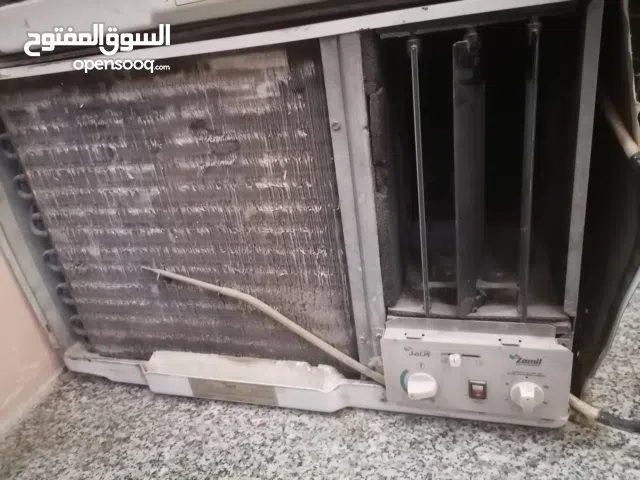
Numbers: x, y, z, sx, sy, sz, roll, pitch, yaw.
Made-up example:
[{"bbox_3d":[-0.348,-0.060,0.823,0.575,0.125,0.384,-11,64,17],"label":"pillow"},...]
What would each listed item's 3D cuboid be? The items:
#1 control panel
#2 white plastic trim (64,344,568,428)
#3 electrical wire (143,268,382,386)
[{"bbox_3d":[0.155,0.135,0.506,0.180,0.094,0.046,0,25,17],"label":"control panel"},{"bbox_3d":[-0.058,0.166,0.592,0.635,0.042,0.048,0,25,17],"label":"white plastic trim"},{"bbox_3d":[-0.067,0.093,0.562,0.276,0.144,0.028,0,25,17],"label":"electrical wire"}]

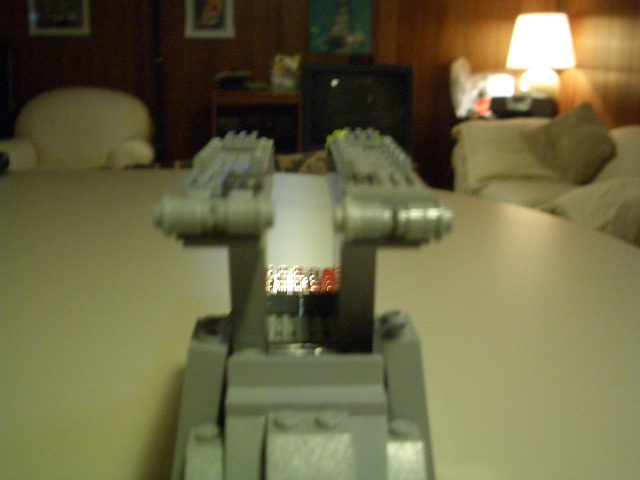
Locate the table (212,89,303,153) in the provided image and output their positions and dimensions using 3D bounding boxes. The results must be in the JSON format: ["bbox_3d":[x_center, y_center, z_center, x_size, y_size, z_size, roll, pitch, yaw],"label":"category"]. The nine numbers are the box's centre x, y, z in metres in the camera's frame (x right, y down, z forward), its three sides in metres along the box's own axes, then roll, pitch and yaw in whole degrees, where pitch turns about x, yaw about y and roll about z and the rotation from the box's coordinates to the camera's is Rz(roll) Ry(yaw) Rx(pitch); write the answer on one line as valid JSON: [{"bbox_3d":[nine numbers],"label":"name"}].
[{"bbox_3d":[-0.376,-0.533,4.849,0.542,0.830,0.420,0,11,0],"label":"table"}]

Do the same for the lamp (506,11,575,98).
[{"bbox_3d":[1.234,-0.991,4.238,0.375,0.536,0.375,0,11,0],"label":"lamp"}]

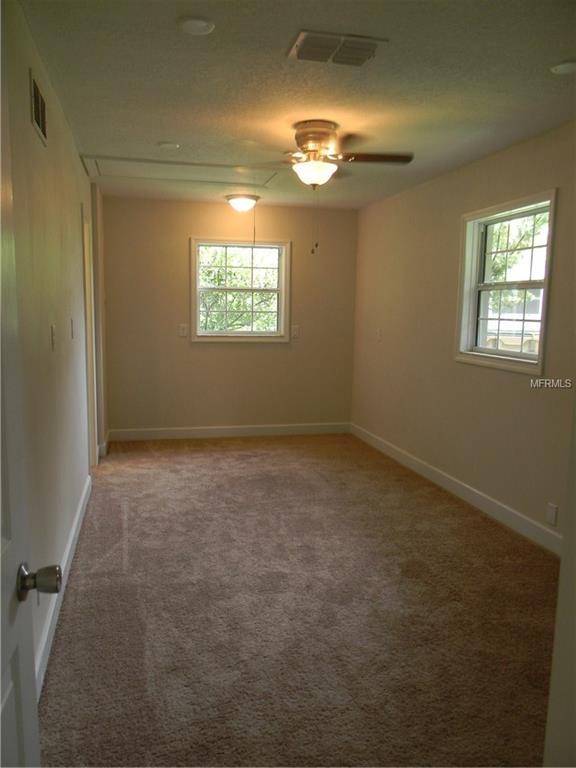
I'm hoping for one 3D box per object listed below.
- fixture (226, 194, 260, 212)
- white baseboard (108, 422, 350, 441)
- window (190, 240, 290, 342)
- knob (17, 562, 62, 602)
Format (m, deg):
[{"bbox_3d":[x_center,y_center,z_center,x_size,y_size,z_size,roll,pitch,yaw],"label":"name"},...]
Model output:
[{"bbox_3d":[-0.419,-1.712,5.885,0.320,0.140,0.320,-1,7,-14],"label":"fixture"},{"bbox_3d":[-0.562,0.516,6.682,2.630,0.117,0.016,-1,7,-14],"label":"white baseboard"},{"bbox_3d":[-0.484,-0.975,6.536,1.045,1.060,0.100,-1,7,-14],"label":"window"},{"bbox_3d":[-0.430,0.343,1.080,0.064,0.066,0.066,0,7,-9],"label":"knob"}]

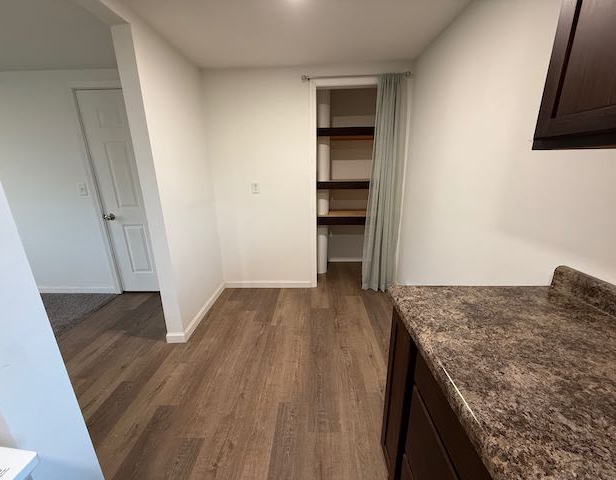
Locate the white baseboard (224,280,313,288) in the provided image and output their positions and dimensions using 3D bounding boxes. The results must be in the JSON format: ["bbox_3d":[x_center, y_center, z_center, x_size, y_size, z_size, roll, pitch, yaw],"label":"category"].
[{"bbox_3d":[-0.459,0.510,2.968,0.985,0.084,0.020,0,16,2],"label":"white baseboard"}]

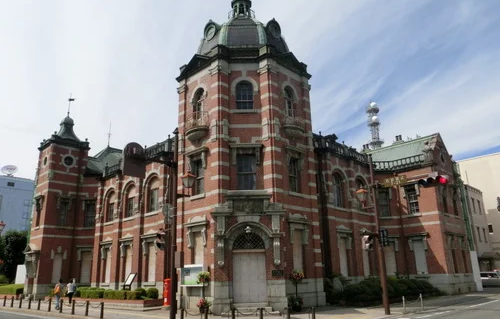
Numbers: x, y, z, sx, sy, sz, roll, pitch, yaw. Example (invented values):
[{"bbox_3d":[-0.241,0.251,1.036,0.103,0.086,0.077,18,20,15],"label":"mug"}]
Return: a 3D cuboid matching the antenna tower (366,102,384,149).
[{"bbox_3d":[57.842,-14.979,186.383,5.600,23.000,5.600,14,-23,-43],"label":"antenna tower"}]

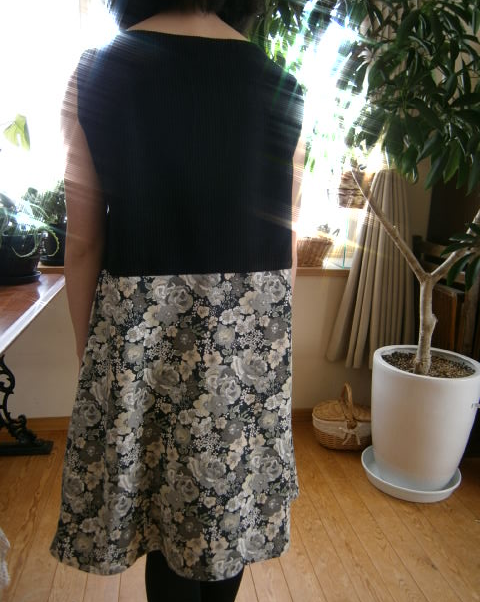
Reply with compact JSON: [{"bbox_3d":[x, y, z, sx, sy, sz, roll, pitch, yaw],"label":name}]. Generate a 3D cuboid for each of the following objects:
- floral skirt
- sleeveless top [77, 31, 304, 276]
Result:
[{"bbox_3d":[-0.105,0.195,0.957,0.490,0.560,0.340,-1,13,-13],"label":"floral skirt"},{"bbox_3d":[-0.085,-0.256,0.845,0.410,0.410,0.250,-1,13,-13],"label":"sleeveless top"}]

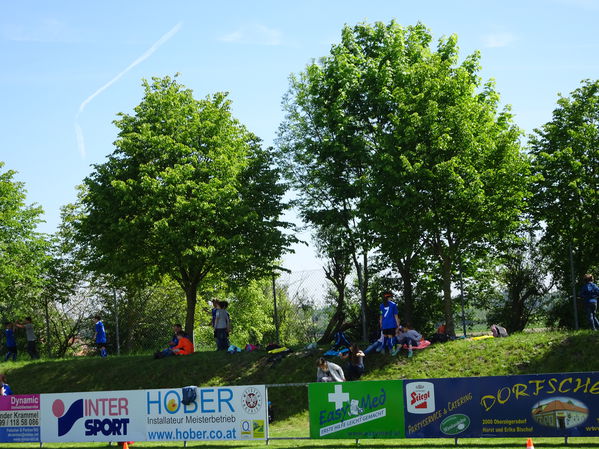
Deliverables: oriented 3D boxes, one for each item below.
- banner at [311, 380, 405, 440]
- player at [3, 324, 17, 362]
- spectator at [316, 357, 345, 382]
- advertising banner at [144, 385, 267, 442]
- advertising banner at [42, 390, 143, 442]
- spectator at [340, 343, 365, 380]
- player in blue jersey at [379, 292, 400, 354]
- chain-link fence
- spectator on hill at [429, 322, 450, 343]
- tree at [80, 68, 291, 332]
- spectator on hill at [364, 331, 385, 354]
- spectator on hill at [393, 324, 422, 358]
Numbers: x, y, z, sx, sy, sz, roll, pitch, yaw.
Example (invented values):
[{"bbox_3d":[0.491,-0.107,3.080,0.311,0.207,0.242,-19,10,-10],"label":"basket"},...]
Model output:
[{"bbox_3d":[0.990,3.282,24.401,2.030,1.000,0.040,-7,-7,36],"label":"banner"},{"bbox_3d":[-9.020,3.667,43.200,0.420,1.220,0.380,-2,-6,-12],"label":"player"},{"bbox_3d":[0.646,3.098,28.400,0.540,0.780,0.660,-4,-7,14],"label":"spectator"},{"bbox_3d":[-1.814,3.613,26.319,3.000,1.000,0.040,-7,-8,36],"label":"advertising banner"},{"bbox_3d":[-4.240,3.936,28.275,3.030,1.000,0.040,-7,-7,36],"label":"advertising banner"},{"bbox_3d":[1.179,2.942,29.400,0.600,0.790,0.450,0,-7,-18],"label":"spectator"},{"bbox_3d":[2.205,2.430,33.800,0.500,1.460,0.360,-4,-6,12],"label":"player in blue jersey"},{"bbox_3d":[-4.387,2.895,41.900,12.980,2.050,0.100,-7,-7,36],"label":"chain-link fence"},{"bbox_3d":[3.341,2.583,32.800,0.450,0.580,0.550,-7,-8,33],"label":"spectator on hill"},{"bbox_3d":[-3.315,-0.375,39.900,6.100,7.700,5.800,-3,-6,0],"label":"tree"},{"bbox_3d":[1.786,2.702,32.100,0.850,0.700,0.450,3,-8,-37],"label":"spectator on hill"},{"bbox_3d":[2.474,2.680,31.700,0.550,0.760,0.680,-6,-8,30],"label":"spectator on hill"}]

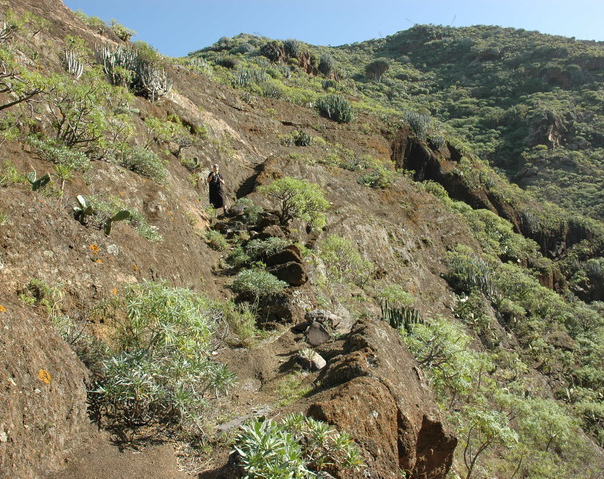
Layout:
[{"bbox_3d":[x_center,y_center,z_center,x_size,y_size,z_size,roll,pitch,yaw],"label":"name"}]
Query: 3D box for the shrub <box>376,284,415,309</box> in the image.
[{"bbox_3d":[2.067,1.225,11.800,0.840,0.552,0.756,-1,-4,10],"label":"shrub"}]

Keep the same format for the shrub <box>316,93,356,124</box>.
[{"bbox_3d":[2.108,-8.497,35.000,2.491,1.762,2.242,0,-4,3],"label":"shrub"}]

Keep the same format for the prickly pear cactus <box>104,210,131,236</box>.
[{"bbox_3d":[-3.317,-0.288,9.700,0.453,0.453,0.295,0,-3,0],"label":"prickly pear cactus"}]

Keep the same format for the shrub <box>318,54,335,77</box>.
[{"bbox_3d":[3.405,-24.185,75.000,2.157,2.966,1.898,0,-3,0],"label":"shrub"}]

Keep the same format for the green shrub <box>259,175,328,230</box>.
[{"bbox_3d":[-0.222,-1.067,16.000,2.071,1.553,1.822,0,-3,0],"label":"green shrub"}]

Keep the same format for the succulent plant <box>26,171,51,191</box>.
[{"bbox_3d":[-3.907,-0.875,8.000,0.342,0.288,0.239,2,-4,-26],"label":"succulent plant"}]

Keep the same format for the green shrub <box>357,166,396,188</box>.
[{"bbox_3d":[3.778,-3.102,27.000,1.844,1.068,1.623,0,-3,0],"label":"green shrub"}]

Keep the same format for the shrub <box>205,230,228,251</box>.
[{"bbox_3d":[-2.092,0.024,13.200,0.564,0.475,0.507,1,-4,-9],"label":"shrub"}]

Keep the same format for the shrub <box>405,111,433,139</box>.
[{"bbox_3d":[9.068,-8.951,42.000,2.114,2.114,1.860,0,-3,0],"label":"shrub"}]

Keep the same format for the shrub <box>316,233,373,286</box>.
[{"bbox_3d":[1.032,0.498,12.800,1.321,1.197,1.189,0,-4,5],"label":"shrub"}]

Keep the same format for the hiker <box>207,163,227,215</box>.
[{"bbox_3d":[-2.741,-1.603,17.300,0.580,1.660,0.420,1,-4,-12],"label":"hiker"}]

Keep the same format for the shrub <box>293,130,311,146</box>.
[{"bbox_3d":[0.030,-5.990,32.000,1.150,0.920,1.012,0,-3,0],"label":"shrub"}]

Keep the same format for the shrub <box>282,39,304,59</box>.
[{"bbox_3d":[-1.024,-23.008,65.000,2.544,2.337,2.290,0,-4,-1],"label":"shrub"}]

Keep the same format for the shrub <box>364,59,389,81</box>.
[{"bbox_3d":[12.426,-28.354,90.000,3.843,3.559,3.843,-1,-4,8],"label":"shrub"}]

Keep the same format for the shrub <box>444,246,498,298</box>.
[{"bbox_3d":[6.870,1.345,22.000,2.056,2.056,1.810,0,-3,0],"label":"shrub"}]

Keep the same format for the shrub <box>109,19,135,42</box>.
[{"bbox_3d":[-10.704,-12.394,32.000,1.496,1.381,1.316,0,-3,0],"label":"shrub"}]

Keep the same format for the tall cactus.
[{"bbox_3d":[-8.893,-6.850,21.000,0.831,1.133,0.731,0,-3,0],"label":"tall cactus"}]

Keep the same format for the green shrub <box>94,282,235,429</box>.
[{"bbox_3d":[-1.223,1.032,4.800,1.196,1.260,1.052,1,-4,-14],"label":"green shrub"}]

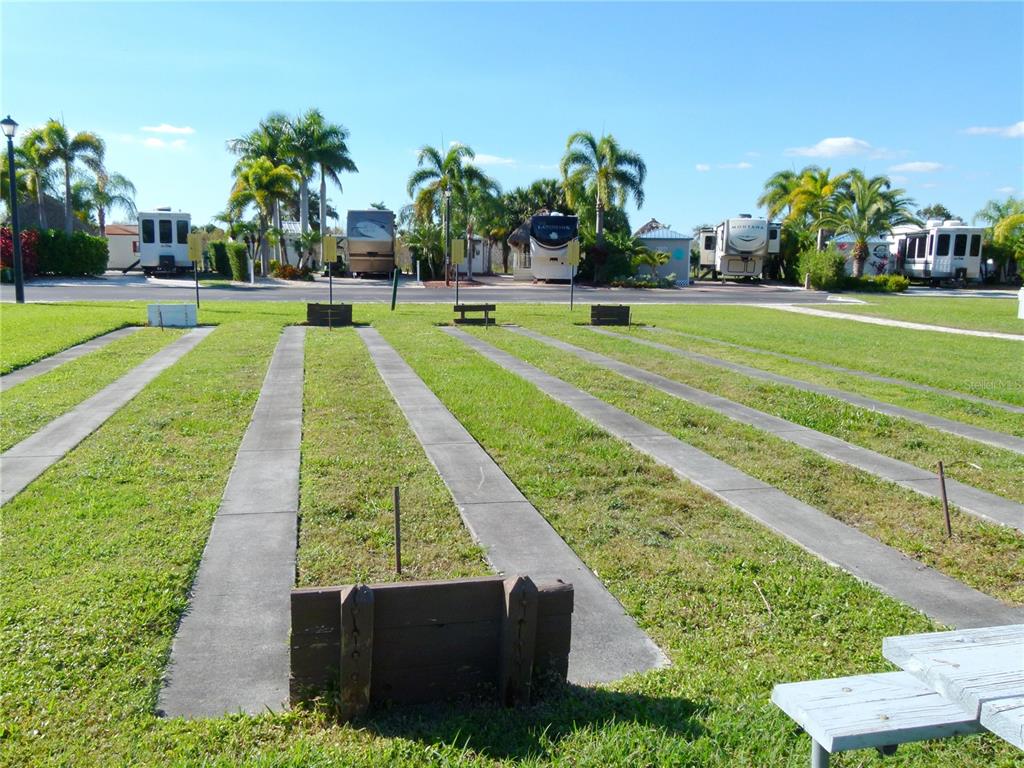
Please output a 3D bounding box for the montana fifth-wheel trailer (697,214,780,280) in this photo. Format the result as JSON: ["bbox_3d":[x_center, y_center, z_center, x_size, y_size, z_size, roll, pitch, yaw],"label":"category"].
[{"bbox_3d":[15.056,-9.070,51.712,4.200,3.950,11.200,2,10,9],"label":"montana fifth-wheel trailer"}]

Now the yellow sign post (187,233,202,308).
[{"bbox_3d":[-8.072,-2.912,19.631,0.340,2.000,0.070,-2,10,-14],"label":"yellow sign post"}]

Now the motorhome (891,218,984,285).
[{"bbox_3d":[25.393,-7.816,46.734,2.750,3.600,10.500,3,10,13],"label":"motorhome"}]

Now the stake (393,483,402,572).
[{"bbox_3d":[-0.534,0.688,3.616,0.027,0.410,0.027,-1,0,-15],"label":"stake"}]

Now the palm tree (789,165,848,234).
[{"bbox_3d":[18.424,-9.582,45.962,3.628,6.618,3.628,5,10,21],"label":"palm tree"}]

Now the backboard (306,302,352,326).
[{"bbox_3d":[-3.746,-1.437,15.808,0.940,0.490,0.130,-1,10,-15],"label":"backboard"}]

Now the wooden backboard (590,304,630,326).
[{"bbox_3d":[2.237,-1.592,17.577,0.940,0.490,0.130,-1,10,-15],"label":"wooden backboard"}]

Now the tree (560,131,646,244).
[{"bbox_3d":[4.783,-9.183,40.523,4.400,7.700,4.400,1,10,0],"label":"tree"}]

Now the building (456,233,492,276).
[{"bbox_3d":[-2.757,-9.790,58.087,2.700,2.800,2.800,1,10,0],"label":"building"}]

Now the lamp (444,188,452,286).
[{"bbox_3d":[-3.017,-6.998,36.620,0.380,4.679,0.380,-1,10,-15],"label":"lamp"}]

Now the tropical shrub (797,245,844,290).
[{"bbox_3d":[15.182,-5.795,37.806,2.250,2.300,2.100,1,10,0],"label":"tropical shrub"}]

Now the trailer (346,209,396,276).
[{"bbox_3d":[-9.007,-8.980,49.647,2.700,3.900,11.000,-1,10,-9],"label":"trailer"}]

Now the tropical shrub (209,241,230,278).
[{"bbox_3d":[-16.127,-6.949,42.607,1.200,2.100,1.300,-1,10,-12],"label":"tropical shrub"}]

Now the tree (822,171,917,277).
[{"bbox_3d":[18.225,-7.777,39.310,4.800,5.800,4.700,1,10,0],"label":"tree"}]

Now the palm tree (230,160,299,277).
[{"bbox_3d":[-15.050,-10.087,46.496,4.200,7.000,4.200,1,10,0],"label":"palm tree"}]

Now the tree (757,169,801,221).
[{"bbox_3d":[18.031,-10.097,49.470,4.200,6.800,4.200,1,10,0],"label":"tree"}]

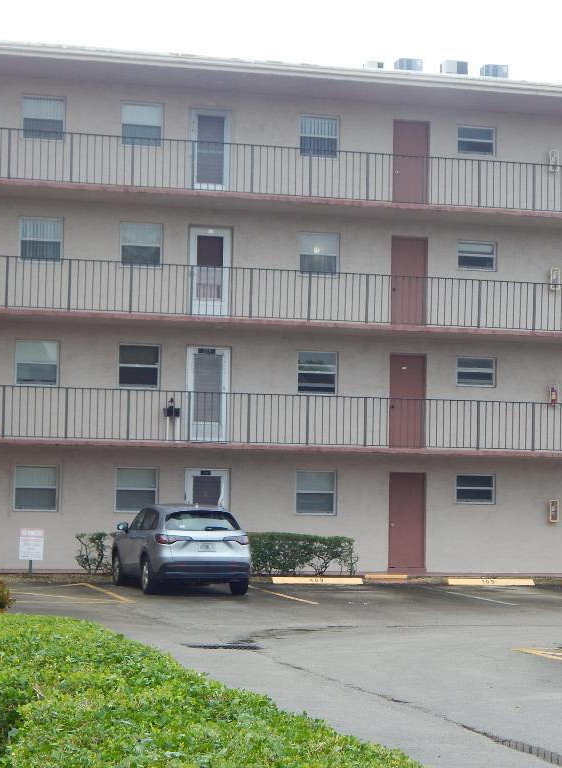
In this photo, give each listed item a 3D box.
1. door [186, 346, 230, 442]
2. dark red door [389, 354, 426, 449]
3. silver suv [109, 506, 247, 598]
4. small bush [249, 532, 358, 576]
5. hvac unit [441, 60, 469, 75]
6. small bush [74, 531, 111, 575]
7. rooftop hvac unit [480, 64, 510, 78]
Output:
[{"bbox_3d":[-1.559,0.244,38.963,0.960,2.070,0.090,2,-5,-14],"label":"door"},{"bbox_3d":[2.841,0.391,40.101,0.860,2.070,0.090,2,-5,-14],"label":"dark red door"},{"bbox_3d":[-1.869,3.034,33.414,1.860,1.610,4.570,2,-5,-15],"label":"silver suv"},{"bbox_3d":[0.322,3.467,36.713,2.580,0.890,0.950,2,-5,-14],"label":"small bush"},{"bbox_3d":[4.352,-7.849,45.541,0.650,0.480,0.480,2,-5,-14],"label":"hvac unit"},{"bbox_3d":[-3.667,3.356,35.783,0.860,0.860,0.750,2,-5,-14],"label":"small bush"},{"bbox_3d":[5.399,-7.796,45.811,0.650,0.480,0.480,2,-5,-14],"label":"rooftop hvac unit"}]

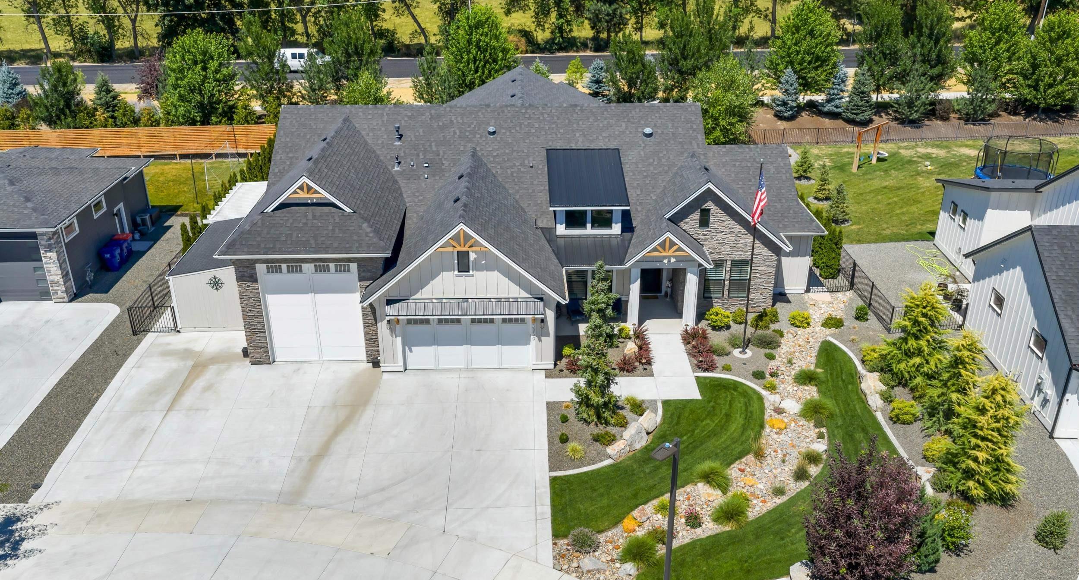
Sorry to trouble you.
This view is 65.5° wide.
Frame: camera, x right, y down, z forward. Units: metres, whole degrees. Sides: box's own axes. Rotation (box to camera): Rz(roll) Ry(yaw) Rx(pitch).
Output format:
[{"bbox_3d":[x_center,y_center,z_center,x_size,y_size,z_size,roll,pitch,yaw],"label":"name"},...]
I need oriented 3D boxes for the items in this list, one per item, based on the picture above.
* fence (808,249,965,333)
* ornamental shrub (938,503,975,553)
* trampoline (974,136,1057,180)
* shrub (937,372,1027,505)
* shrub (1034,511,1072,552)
[{"bbox_3d":[15.000,-0.120,37.620,5.650,1.300,6.400,0,25,0],"label":"fence"},{"bbox_3d":[11.562,6.580,23.300,1.000,1.100,1.000,0,25,0],"label":"ornamental shrub"},{"bbox_3d":[28.326,-7.192,49.811,4.700,2.700,4.700,0,25,0],"label":"trampoline"},{"bbox_3d":[13.457,4.271,25.300,2.550,3.650,2.500,0,25,0],"label":"shrub"},{"bbox_3d":[14.525,6.801,23.732,0.920,1.050,0.920,-1,25,-1],"label":"shrub"}]

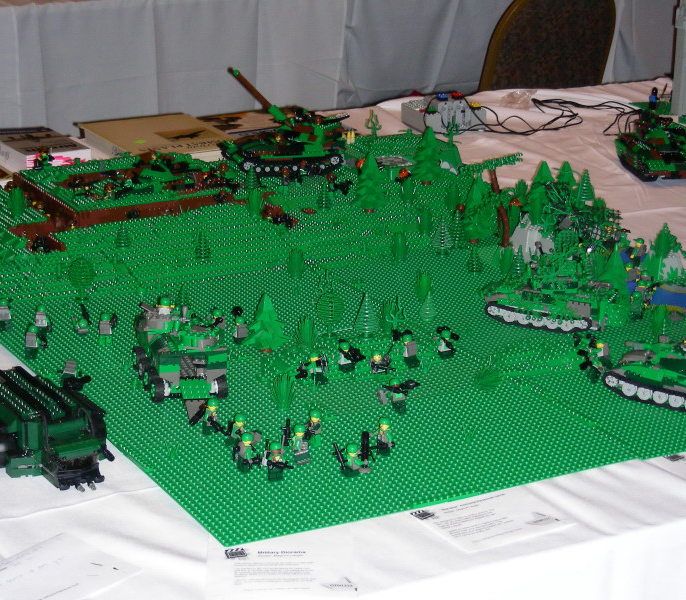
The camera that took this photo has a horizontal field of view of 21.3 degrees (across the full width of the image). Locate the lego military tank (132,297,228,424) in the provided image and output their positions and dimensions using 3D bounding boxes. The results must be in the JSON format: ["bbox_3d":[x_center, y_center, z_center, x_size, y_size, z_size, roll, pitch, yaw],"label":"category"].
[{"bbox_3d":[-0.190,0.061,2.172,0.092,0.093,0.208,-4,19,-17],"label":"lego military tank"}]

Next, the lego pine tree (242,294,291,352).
[{"bbox_3d":[-0.096,0.028,2.317,0.060,0.075,0.060,-8,21,-28],"label":"lego pine tree"}]

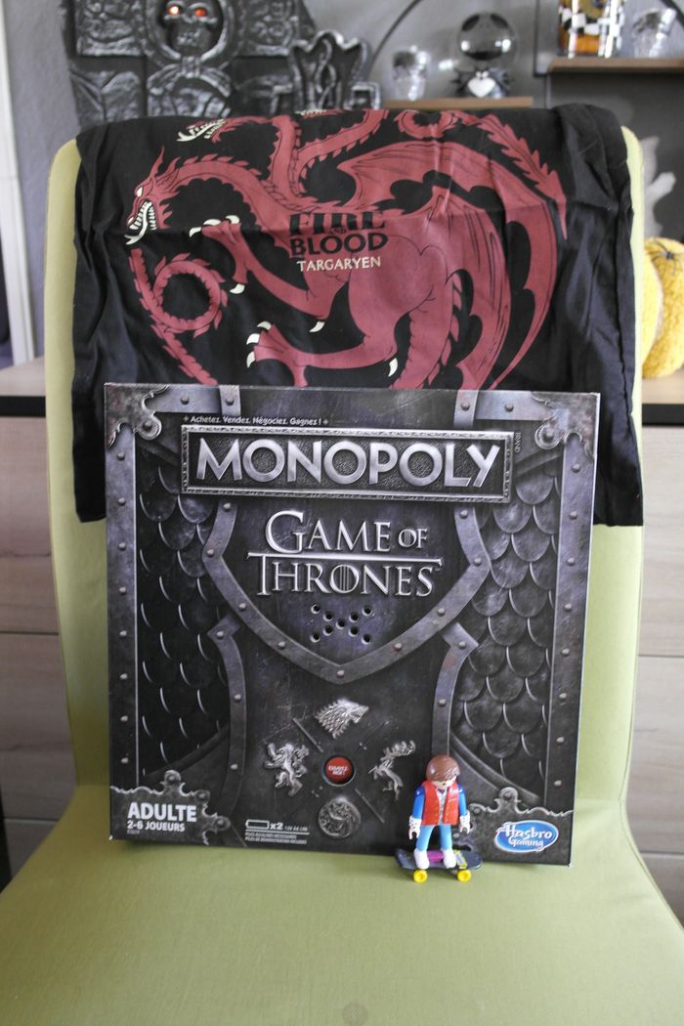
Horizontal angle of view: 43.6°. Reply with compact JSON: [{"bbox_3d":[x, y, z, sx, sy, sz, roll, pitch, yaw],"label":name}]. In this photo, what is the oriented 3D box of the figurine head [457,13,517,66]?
[{"bbox_3d":[0.217,-0.709,1.280,0.089,0.079,0.087,3,15,12],"label":"figurine head"}]

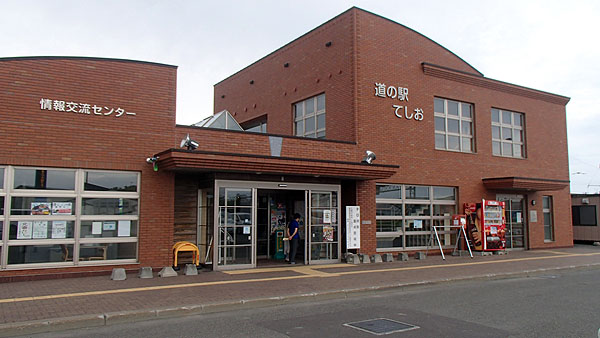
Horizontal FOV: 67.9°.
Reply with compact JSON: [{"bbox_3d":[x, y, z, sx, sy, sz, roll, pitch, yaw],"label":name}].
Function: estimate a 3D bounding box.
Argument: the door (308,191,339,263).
[{"bbox_3d":[0.723,1.733,13.314,1.060,2.150,0.080,3,-6,-31],"label":"door"}]

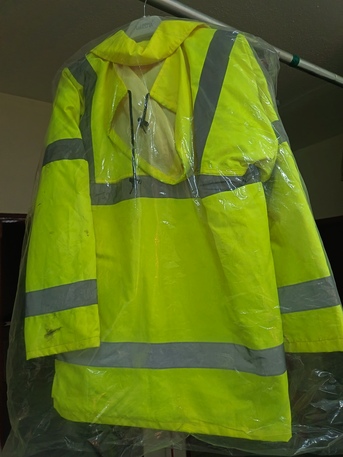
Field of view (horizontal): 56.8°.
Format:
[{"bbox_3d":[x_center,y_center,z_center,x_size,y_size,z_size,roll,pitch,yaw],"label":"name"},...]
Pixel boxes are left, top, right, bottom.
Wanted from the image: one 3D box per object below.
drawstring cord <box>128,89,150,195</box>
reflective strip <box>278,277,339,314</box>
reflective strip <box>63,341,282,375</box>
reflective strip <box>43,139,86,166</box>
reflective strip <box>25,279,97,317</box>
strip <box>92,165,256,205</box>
[{"bbox_3d":[-0.070,-0.189,0.690,0.047,0.225,0.030,-1,-7,5],"label":"drawstring cord"},{"bbox_3d":[0.275,0.136,0.640,0.132,0.057,0.040,-9,-8,9],"label":"reflective strip"},{"bbox_3d":[0.000,0.268,0.655,0.465,0.057,0.050,-1,-7,8],"label":"reflective strip"},{"bbox_3d":[-0.250,-0.177,0.740,0.105,0.060,0.045,-7,-8,9],"label":"reflective strip"},{"bbox_3d":[-0.232,0.145,0.665,0.150,0.057,0.035,-8,-7,2],"label":"reflective strip"},{"bbox_3d":[0.007,-0.096,0.705,0.378,0.066,0.050,-4,-7,8],"label":"strip"}]

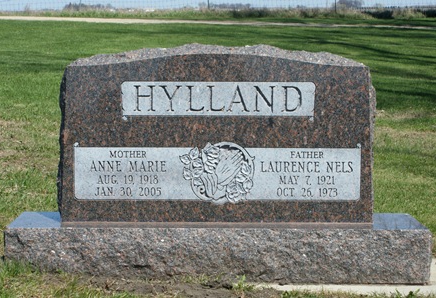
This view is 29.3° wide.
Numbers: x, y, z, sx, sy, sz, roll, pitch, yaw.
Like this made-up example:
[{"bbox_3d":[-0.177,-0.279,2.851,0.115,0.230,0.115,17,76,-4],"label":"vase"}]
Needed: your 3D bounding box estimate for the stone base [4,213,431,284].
[{"bbox_3d":[0.001,0.386,3.286,1.610,0.215,0.295,0,9,0],"label":"stone base"}]

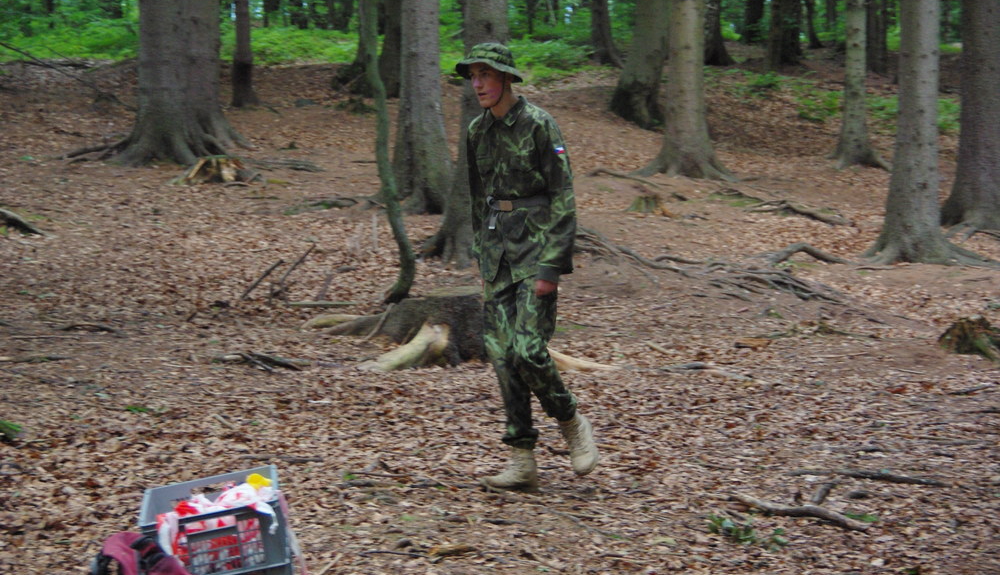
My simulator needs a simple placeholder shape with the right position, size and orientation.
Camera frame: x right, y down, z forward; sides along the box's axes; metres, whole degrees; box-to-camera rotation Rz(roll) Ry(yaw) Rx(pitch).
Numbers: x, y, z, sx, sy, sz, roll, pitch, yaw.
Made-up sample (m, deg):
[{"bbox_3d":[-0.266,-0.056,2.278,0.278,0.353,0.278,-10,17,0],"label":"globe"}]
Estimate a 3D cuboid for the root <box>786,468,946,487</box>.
[{"bbox_3d":[1.515,0.781,12.000,0.730,0.050,0.100,2,4,25],"label":"root"}]

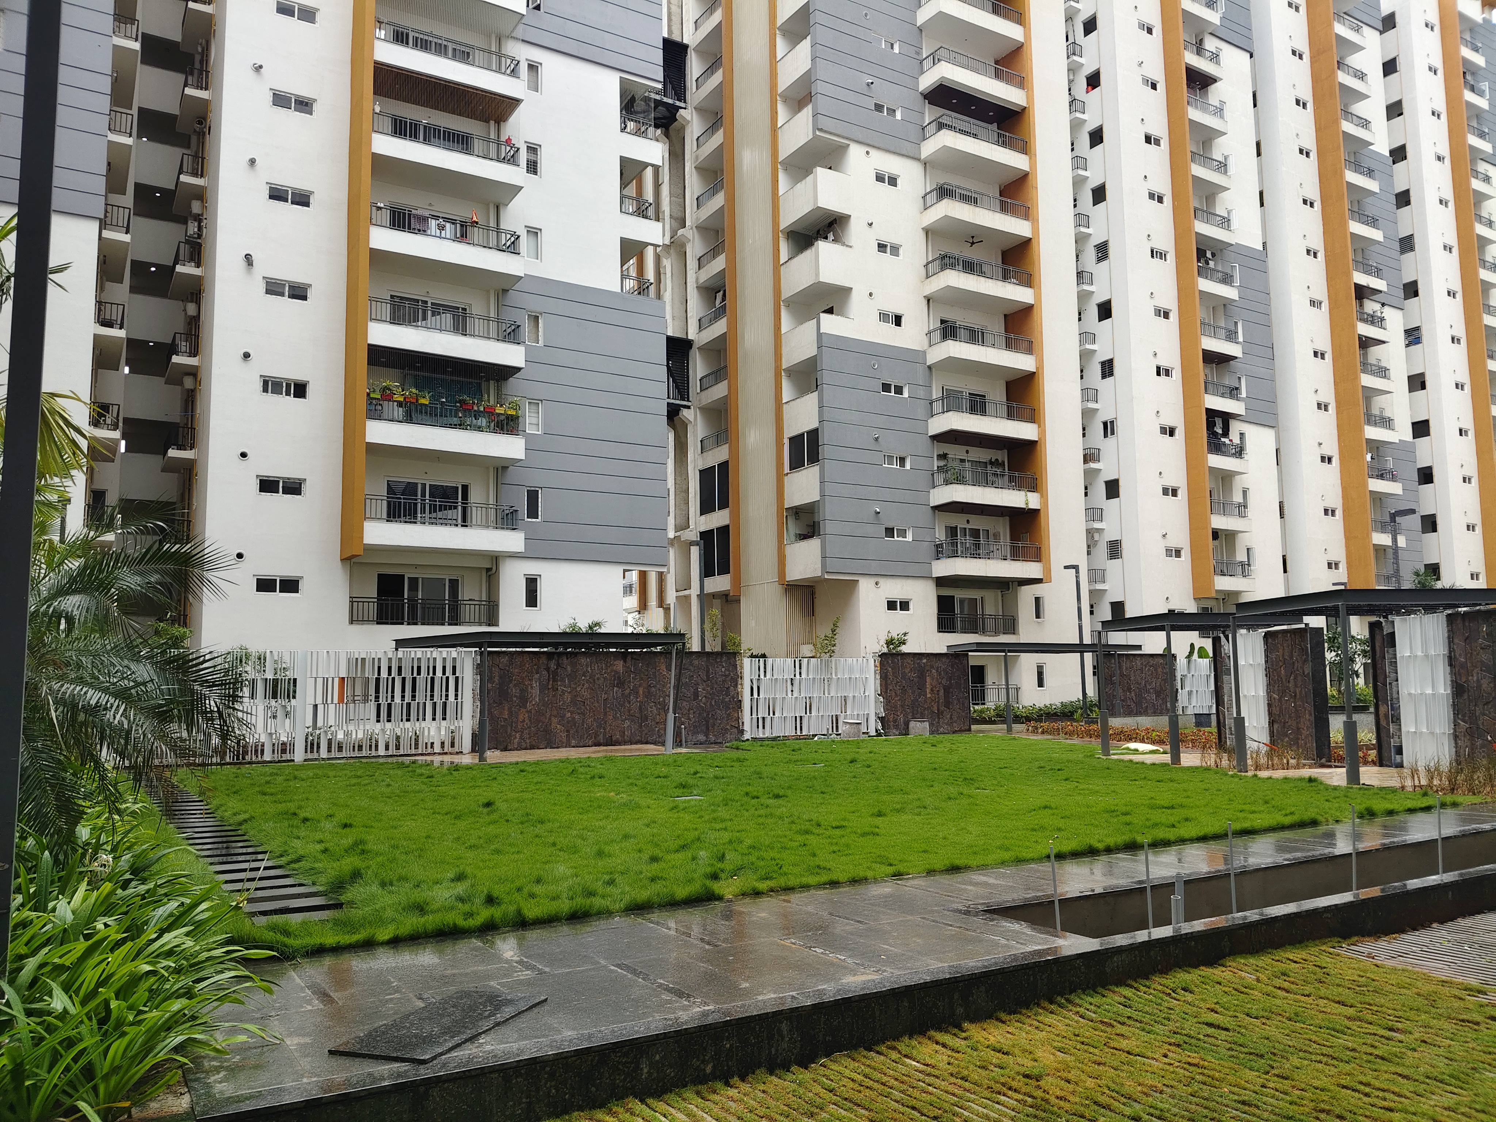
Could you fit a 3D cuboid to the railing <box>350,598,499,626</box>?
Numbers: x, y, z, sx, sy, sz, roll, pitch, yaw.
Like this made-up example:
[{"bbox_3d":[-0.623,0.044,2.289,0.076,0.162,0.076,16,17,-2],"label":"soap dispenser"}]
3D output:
[{"bbox_3d":[-10.210,1.644,35.766,4.712,0.839,0.076,3,-7,-32],"label":"railing"}]

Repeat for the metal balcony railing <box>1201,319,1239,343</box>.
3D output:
[{"bbox_3d":[23.834,-11.615,57.641,3.182,0.797,0.697,3,-7,-32],"label":"metal balcony railing"}]

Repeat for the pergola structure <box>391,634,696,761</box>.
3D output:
[{"bbox_3d":[-4.587,3.002,25.093,4.600,2.570,4.700,4,-8,-34],"label":"pergola structure"}]

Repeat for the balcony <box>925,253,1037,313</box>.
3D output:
[{"bbox_3d":[9.900,-11.894,48.342,5.000,1.480,1.720,3,-8,-31],"label":"balcony"}]

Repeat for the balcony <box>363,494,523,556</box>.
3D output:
[{"bbox_3d":[-9.729,-1.035,35.323,4.969,1.485,1.757,3,-7,-32],"label":"balcony"}]

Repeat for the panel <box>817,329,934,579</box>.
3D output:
[{"bbox_3d":[5.194,-4.122,45.458,5.500,9.550,0.320,3,-8,-31],"label":"panel"}]

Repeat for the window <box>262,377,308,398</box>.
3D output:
[{"bbox_3d":[-13.907,-5.214,33.736,1.350,0.570,0.130,3,-7,-31],"label":"window"}]

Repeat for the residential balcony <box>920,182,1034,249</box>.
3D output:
[{"bbox_3d":[9.864,-14.833,48.541,4.880,1.400,1.600,3,-7,-31],"label":"residential balcony"}]

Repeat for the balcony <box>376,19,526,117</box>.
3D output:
[{"bbox_3d":[-9.892,-15.968,36.632,4.900,1.480,1.720,3,-8,-31],"label":"balcony"}]

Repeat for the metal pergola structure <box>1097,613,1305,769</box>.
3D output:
[{"bbox_3d":[8.237,2.308,20.471,2.550,2.570,2.500,0,-6,-10],"label":"metal pergola structure"}]

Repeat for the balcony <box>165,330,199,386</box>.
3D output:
[{"bbox_3d":[-18.516,-6.606,36.857,0.800,1.060,2.900,3,-8,-31],"label":"balcony"}]

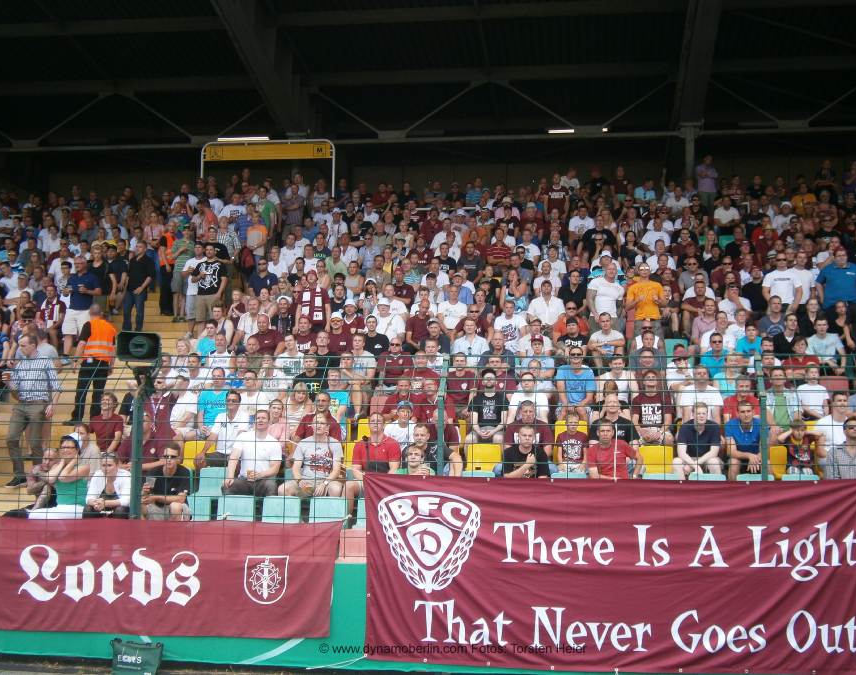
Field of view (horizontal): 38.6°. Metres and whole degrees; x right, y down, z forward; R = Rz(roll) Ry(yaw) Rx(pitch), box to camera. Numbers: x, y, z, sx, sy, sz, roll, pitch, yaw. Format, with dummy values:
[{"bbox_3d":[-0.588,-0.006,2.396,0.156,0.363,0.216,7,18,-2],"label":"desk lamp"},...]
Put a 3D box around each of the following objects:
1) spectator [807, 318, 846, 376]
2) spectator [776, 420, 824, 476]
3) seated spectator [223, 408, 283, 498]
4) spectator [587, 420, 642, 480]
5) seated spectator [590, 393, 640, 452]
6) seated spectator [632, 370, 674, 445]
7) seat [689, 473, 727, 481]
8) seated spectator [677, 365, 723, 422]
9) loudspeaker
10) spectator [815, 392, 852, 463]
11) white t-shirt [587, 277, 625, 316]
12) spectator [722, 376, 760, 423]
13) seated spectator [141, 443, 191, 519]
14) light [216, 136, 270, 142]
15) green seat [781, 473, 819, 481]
[{"bbox_3d":[5.377,0.321,16.538,0.520,1.245,0.750,-1,-6,14],"label":"spectator"},{"bbox_3d":[4.080,1.368,13.359,0.520,0.920,0.600,0,-5,7],"label":"spectator"},{"bbox_3d":[-1.915,1.466,13.493,0.580,1.340,0.820,0,-4,8],"label":"seated spectator"},{"bbox_3d":[1.942,1.538,12.908,0.570,1.320,0.800,0,-4,8],"label":"spectator"},{"bbox_3d":[2.107,1.258,13.807,0.540,1.255,0.750,0,-6,9],"label":"seated spectator"},{"bbox_3d":[2.681,1.010,14.528,0.520,1.280,0.750,0,-6,9],"label":"seated spectator"},{"bbox_3d":[2.989,1.648,12.973,0.420,0.420,0.440,0,-7,7],"label":"seat"},{"bbox_3d":[3.250,1.011,14.575,0.560,1.360,0.750,0,-6,7],"label":"seated spectator"},{"bbox_3d":[-2.440,0.076,10.300,0.360,0.240,0.340,1,-4,-9],"label":"loudspeaker"},{"bbox_3d":[4.422,1.226,13.255,0.520,1.280,0.750,0,-5,7],"label":"spectator"},{"bbox_3d":[2.658,-0.614,18.300,0.560,0.620,0.320,1,-4,-6],"label":"white t-shirt"},{"bbox_3d":[3.776,1.052,14.590,0.520,1.190,0.800,0,-7,7],"label":"spectator"},{"bbox_3d":[-2.660,1.695,12.485,0.520,1.220,0.800,0,-5,7],"label":"seated spectator"},{"bbox_3d":[-4.806,-5.153,31.800,1.530,0.100,0.150,0,-6,9],"label":"light"},{"bbox_3d":[3.942,1.645,12.815,0.430,0.420,0.440,0,-4,8],"label":"green seat"}]

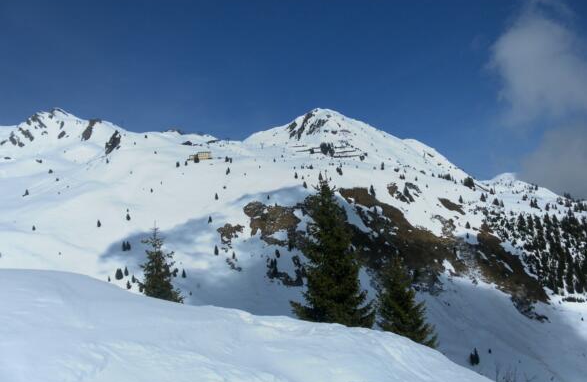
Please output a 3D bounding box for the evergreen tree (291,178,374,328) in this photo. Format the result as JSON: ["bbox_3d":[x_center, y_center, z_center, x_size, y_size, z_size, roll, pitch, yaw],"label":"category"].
[{"bbox_3d":[1.709,3.089,26.000,3.800,7.300,3.800,-1,1,0],"label":"evergreen tree"}]

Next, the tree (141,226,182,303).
[{"bbox_3d":[-6.724,4.171,30.000,2.300,4.700,2.300,-1,1,0],"label":"tree"}]

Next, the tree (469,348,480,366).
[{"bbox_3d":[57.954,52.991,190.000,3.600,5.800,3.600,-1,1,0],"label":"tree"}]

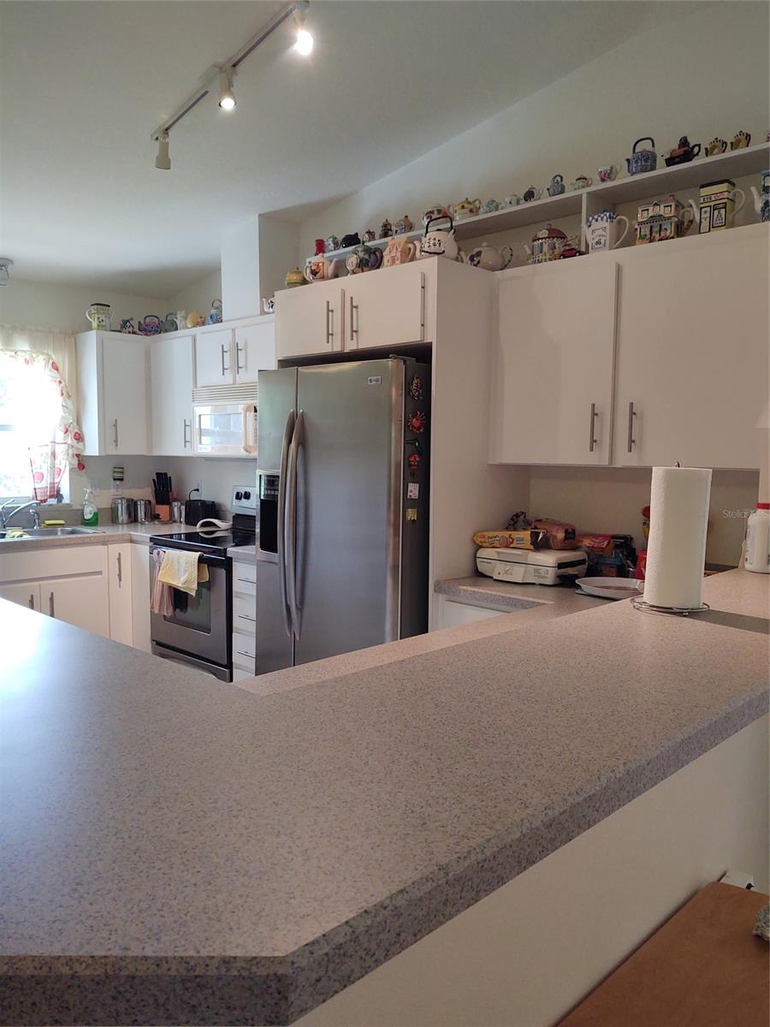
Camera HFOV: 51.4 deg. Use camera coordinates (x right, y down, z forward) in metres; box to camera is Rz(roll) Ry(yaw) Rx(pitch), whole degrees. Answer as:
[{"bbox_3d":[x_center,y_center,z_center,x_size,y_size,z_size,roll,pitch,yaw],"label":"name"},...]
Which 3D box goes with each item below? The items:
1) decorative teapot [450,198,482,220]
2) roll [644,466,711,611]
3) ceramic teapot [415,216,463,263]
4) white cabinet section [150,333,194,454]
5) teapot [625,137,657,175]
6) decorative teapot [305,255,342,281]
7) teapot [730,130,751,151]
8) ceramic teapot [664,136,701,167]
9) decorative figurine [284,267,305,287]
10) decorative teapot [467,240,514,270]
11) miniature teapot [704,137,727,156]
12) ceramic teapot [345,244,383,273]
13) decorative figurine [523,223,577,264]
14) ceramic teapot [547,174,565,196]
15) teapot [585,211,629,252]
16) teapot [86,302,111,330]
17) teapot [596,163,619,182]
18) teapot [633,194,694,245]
[{"bbox_3d":[0.356,-1.332,3.522,0.165,0.112,0.100,5,6,43],"label":"decorative teapot"},{"bbox_3d":[0.604,0.049,1.650,0.115,0.282,0.115,3,5,33],"label":"roll"},{"bbox_3d":[0.208,-1.067,3.157,0.205,0.195,0.150,4,6,37],"label":"ceramic teapot"},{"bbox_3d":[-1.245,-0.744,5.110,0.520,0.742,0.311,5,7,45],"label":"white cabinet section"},{"bbox_3d":[0.951,-1.308,2.961,0.125,0.162,0.090,4,6,38],"label":"teapot"},{"bbox_3d":[-0.272,-1.083,3.595,0.170,0.150,0.110,1,5,8],"label":"decorative teapot"},{"bbox_3d":[1.194,-1.240,2.692,0.075,0.091,0.048,5,6,44],"label":"teapot"},{"bbox_3d":[1.050,-1.270,2.830,0.135,0.127,0.075,5,6,44],"label":"ceramic teapot"},{"bbox_3d":[-0.413,-1.070,3.669,0.092,0.112,0.092,1,4,5],"label":"decorative figurine"},{"bbox_3d":[0.444,-1.065,3.368,0.200,0.167,0.130,1,4,7],"label":"decorative teapot"},{"bbox_3d":[1.142,-1.252,2.763,0.083,0.086,0.050,5,6,43],"label":"miniature teapot"},{"bbox_3d":[-0.081,-1.072,3.419,0.190,0.158,0.125,4,6,36],"label":"ceramic teapot"},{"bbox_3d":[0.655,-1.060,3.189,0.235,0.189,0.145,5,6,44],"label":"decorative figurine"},{"bbox_3d":[0.682,-1.299,3.206,0.088,0.103,0.060,4,6,41],"label":"ceramic teapot"},{"bbox_3d":[0.825,-1.037,2.978,0.185,0.171,0.080,5,6,43],"label":"teapot"},{"bbox_3d":[-1.755,-1.211,4.917,0.095,0.187,0.165,5,6,43],"label":"teapot"},{"bbox_3d":[0.844,-1.275,3.033,0.095,0.102,0.065,5,6,44],"label":"teapot"},{"bbox_3d":[0.985,-1.032,2.833,0.215,0.193,0.120,5,6,44],"label":"teapot"}]

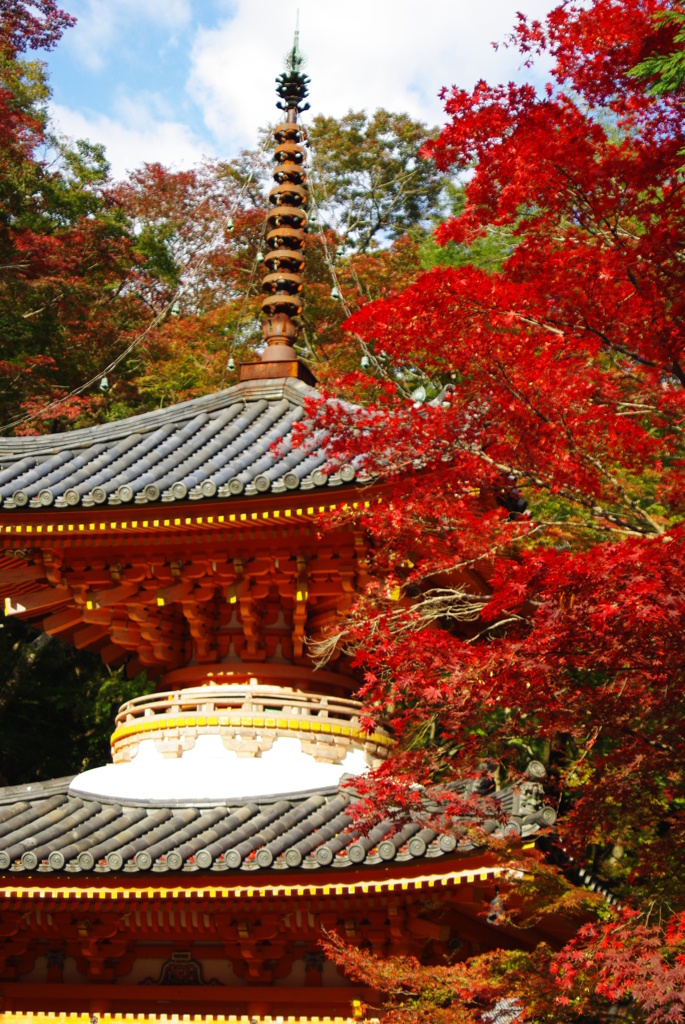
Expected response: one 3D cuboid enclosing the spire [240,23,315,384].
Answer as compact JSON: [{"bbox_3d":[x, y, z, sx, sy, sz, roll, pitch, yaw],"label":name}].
[{"bbox_3d":[-0.638,-3.652,25.170,0.668,4.844,0.668,-3,-19,17],"label":"spire"}]

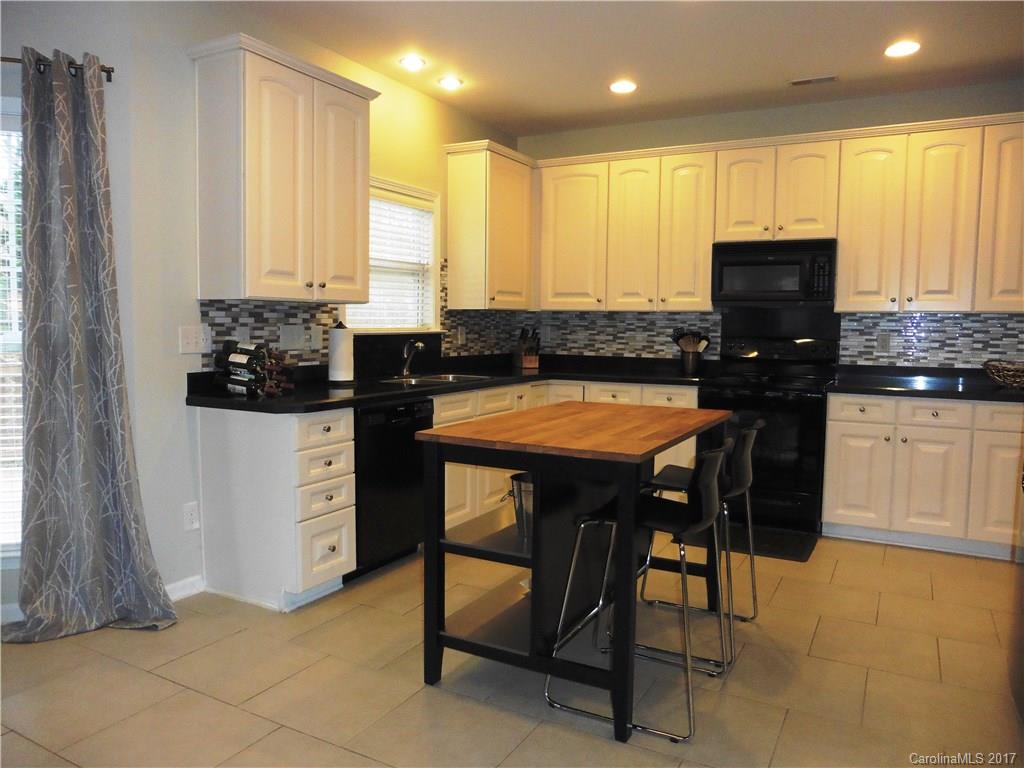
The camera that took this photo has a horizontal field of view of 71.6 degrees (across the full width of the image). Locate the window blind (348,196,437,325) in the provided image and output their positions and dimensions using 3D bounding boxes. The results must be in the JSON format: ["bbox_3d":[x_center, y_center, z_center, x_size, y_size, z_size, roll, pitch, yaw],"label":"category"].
[{"bbox_3d":[-0.764,-0.757,4.506,0.050,0.813,0.865,3,6,28],"label":"window blind"}]

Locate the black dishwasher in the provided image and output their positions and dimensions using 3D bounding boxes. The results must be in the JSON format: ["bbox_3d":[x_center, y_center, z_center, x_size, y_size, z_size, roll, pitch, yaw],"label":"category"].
[{"bbox_3d":[-0.836,0.487,3.760,0.624,0.820,0.615,3,5,29],"label":"black dishwasher"}]

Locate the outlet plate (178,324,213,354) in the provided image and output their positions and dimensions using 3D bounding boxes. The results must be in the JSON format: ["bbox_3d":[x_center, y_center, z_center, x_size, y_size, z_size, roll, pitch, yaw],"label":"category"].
[{"bbox_3d":[-1.442,-0.202,3.249,0.008,0.126,0.163,3,5,29],"label":"outlet plate"}]

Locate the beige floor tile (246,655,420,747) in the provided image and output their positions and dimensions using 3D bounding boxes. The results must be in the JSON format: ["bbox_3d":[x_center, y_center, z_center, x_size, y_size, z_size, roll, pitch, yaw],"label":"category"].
[{"bbox_3d":[-0.605,1.079,2.455,0.460,0.012,0.440,3,6,28],"label":"beige floor tile"}]

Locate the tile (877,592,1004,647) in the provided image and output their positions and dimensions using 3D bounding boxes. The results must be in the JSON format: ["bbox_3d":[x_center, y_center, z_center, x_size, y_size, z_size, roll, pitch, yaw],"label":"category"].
[{"bbox_3d":[1.884,1.045,3.159,0.448,0.012,0.436,3,6,28],"label":"tile"}]

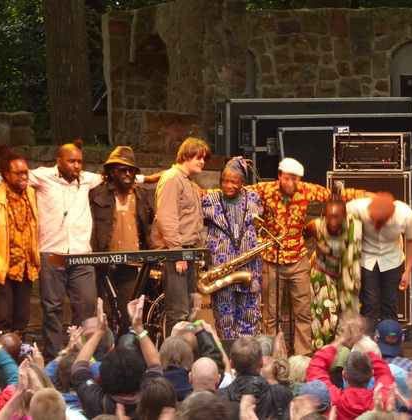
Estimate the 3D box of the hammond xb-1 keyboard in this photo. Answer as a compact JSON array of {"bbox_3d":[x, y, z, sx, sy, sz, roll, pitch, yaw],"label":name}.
[{"bbox_3d":[-0.587,0.357,34.762,1.190,0.100,0.350,-1,3,-22],"label":"hammond xb-1 keyboard"}]

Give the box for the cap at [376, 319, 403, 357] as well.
[{"bbox_3d":[1.190,0.826,29.500,0.170,0.145,0.250,-1,33,-6],"label":"cap"}]

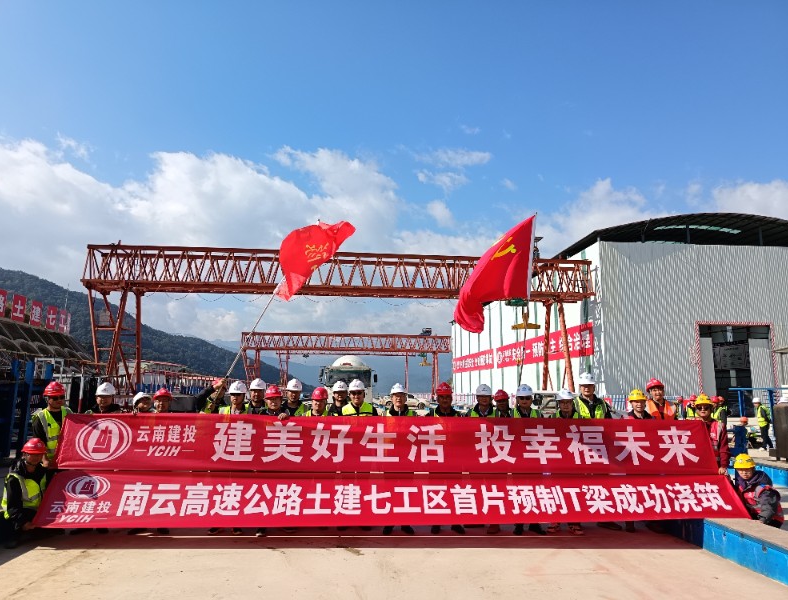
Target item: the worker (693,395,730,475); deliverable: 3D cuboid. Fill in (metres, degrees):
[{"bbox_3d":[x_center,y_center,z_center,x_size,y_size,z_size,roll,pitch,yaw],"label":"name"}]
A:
[{"bbox_3d":[3.962,2.015,6.833,0.550,1.666,0.380,-1,-9,8],"label":"worker"}]

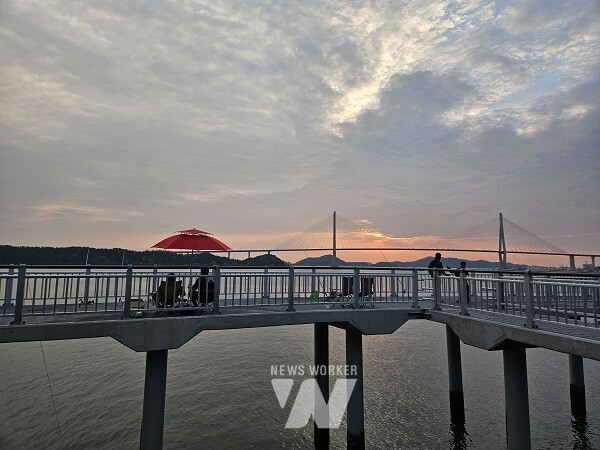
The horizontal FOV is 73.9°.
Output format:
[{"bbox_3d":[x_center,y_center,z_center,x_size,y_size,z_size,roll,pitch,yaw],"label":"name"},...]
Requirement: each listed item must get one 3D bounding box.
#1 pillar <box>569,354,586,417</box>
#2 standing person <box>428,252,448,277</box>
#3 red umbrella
[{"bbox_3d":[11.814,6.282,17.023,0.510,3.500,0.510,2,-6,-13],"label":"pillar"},{"bbox_3d":[4.887,1.851,14.039,0.620,1.720,0.500,0,-6,7],"label":"standing person"},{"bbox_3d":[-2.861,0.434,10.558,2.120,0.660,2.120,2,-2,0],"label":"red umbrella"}]

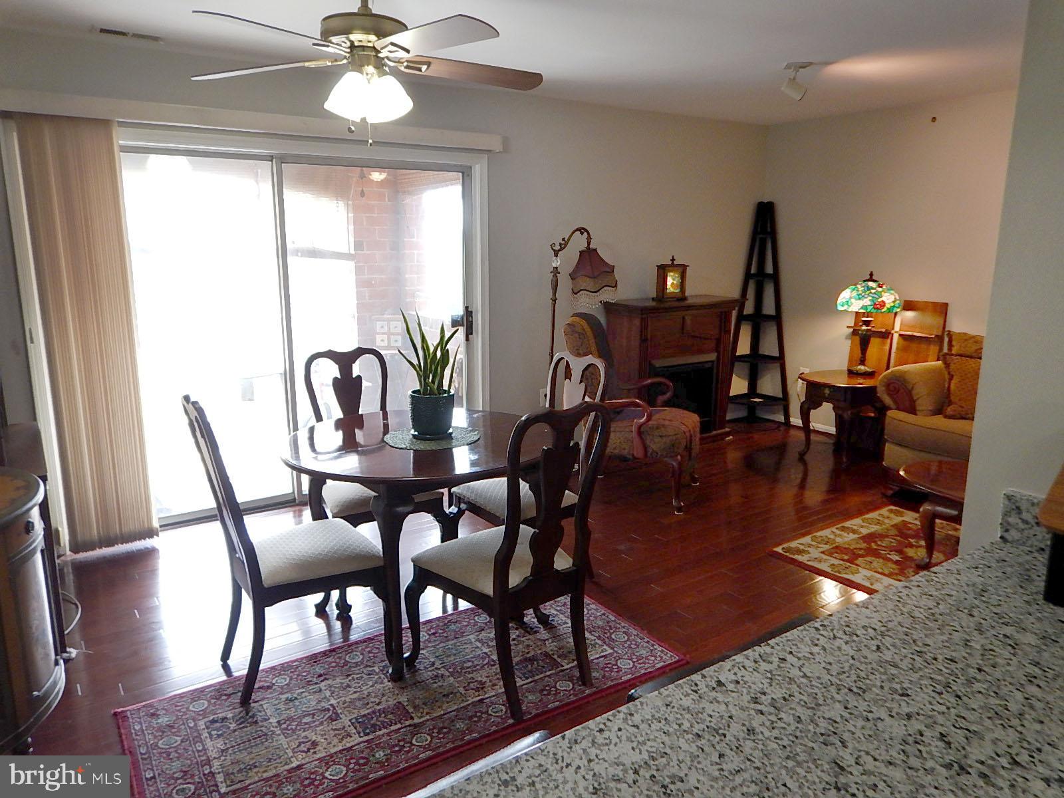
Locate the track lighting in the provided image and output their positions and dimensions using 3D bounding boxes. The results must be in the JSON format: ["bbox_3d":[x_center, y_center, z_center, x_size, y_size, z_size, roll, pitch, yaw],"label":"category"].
[{"bbox_3d":[1.442,-1.721,4.032,0.155,0.185,0.120,-8,14,-33],"label":"track lighting"}]

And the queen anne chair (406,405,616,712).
[{"bbox_3d":[-0.075,0.482,2.567,0.510,1.035,0.585,-9,15,-37],"label":"queen anne chair"}]

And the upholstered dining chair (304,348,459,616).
[{"bbox_3d":[-0.727,0.317,3.344,0.510,1.035,0.585,-7,14,-32],"label":"upholstered dining chair"}]

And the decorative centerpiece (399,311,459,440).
[{"bbox_3d":[-0.396,-0.096,2.905,0.235,0.505,0.210,-8,14,-33],"label":"decorative centerpiece"}]

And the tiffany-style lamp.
[{"bbox_3d":[2.425,-0.547,5.375,0.460,0.745,0.460,-8,14,-33],"label":"tiffany-style lamp"}]

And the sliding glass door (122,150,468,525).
[{"bbox_3d":[-1.377,-0.349,4.200,2.280,1.985,0.100,-8,14,-33],"label":"sliding glass door"}]

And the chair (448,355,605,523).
[{"bbox_3d":[-0.010,0.328,3.305,0.585,1.035,0.510,-9,15,-38],"label":"chair"}]

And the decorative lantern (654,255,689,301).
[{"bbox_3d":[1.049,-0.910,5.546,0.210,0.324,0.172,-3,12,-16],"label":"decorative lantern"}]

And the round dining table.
[{"bbox_3d":[-0.435,0.528,3.012,1.070,0.760,1.070,0,12,0],"label":"round dining table"}]

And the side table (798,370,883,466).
[{"bbox_3d":[2.289,0.132,5.372,0.740,0.585,0.600,-8,14,-33],"label":"side table"}]

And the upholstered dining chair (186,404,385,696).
[{"bbox_3d":[-0.862,0.465,2.633,0.585,1.035,0.510,-8,14,-33],"label":"upholstered dining chair"}]

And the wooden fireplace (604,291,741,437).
[{"bbox_3d":[1.108,-0.182,5.588,1.160,1.105,0.410,-8,14,-33],"label":"wooden fireplace"}]

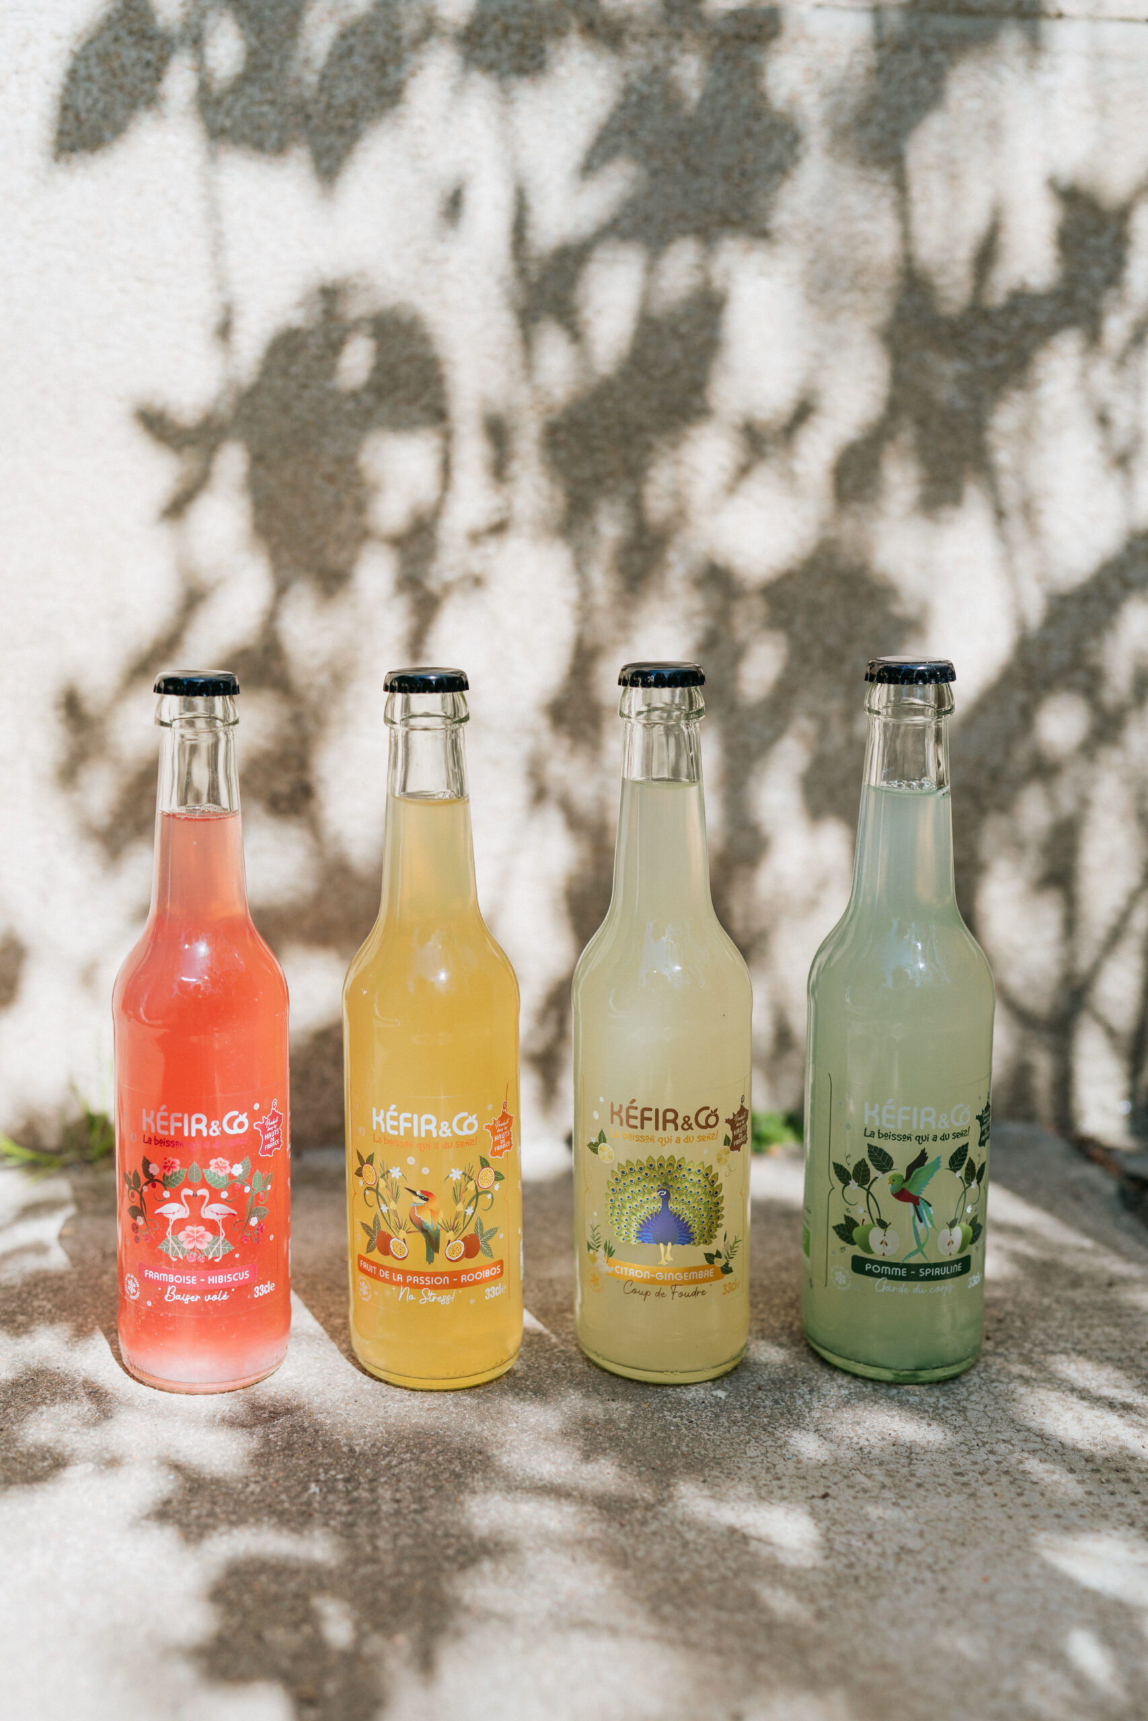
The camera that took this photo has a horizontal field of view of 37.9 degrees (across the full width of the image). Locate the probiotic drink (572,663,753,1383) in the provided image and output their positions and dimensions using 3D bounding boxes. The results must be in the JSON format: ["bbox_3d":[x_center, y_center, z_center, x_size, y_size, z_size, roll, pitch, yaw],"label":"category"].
[{"bbox_3d":[0.030,0.053,0.572,0.061,0.238,0.061,0,7,0],"label":"probiotic drink"}]

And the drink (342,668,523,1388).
[{"bbox_3d":[-0.048,0.055,0.571,0.061,0.238,0.061,0,7,2],"label":"drink"}]

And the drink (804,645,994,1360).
[{"bbox_3d":[0.111,0.051,0.567,0.061,0.238,0.061,0,7,-4],"label":"drink"}]

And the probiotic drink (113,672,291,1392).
[{"bbox_3d":[-0.127,0.056,0.572,0.061,0.238,0.061,-1,7,-7],"label":"probiotic drink"}]

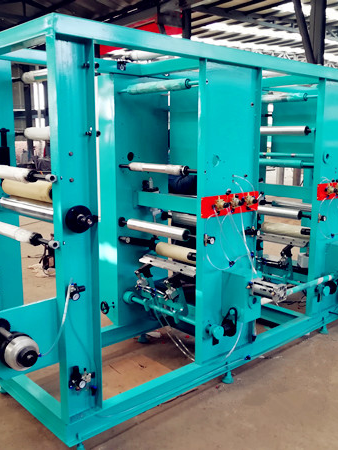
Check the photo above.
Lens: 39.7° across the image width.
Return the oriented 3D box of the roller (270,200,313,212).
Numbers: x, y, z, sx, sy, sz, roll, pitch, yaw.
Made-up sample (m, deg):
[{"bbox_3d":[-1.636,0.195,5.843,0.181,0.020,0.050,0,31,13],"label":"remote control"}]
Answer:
[{"bbox_3d":[1.231,-0.164,4.404,0.065,0.065,0.620,-10,14,-42],"label":"roller"}]

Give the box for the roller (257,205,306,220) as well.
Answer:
[{"bbox_3d":[0.889,-0.124,4.096,0.082,0.082,0.651,-10,14,-42],"label":"roller"}]

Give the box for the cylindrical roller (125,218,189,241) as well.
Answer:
[{"bbox_3d":[-0.086,0.031,3.122,0.063,0.063,0.630,-9,14,-41],"label":"cylindrical roller"}]

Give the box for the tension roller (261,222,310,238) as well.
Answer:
[{"bbox_3d":[1.107,0.037,4.311,0.105,0.105,0.620,-10,14,-42],"label":"tension roller"}]

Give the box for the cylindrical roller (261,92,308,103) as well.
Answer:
[{"bbox_3d":[0.882,-1.057,3.932,0.071,0.071,0.620,-10,14,-42],"label":"cylindrical roller"}]

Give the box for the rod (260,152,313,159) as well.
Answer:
[{"bbox_3d":[0.947,-0.588,3.940,0.034,0.034,0.800,-9,14,-41],"label":"rod"}]

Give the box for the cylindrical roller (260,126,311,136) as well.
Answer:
[{"bbox_3d":[0.914,-0.797,3.976,0.082,0.082,0.693,-10,14,-42],"label":"cylindrical roller"}]

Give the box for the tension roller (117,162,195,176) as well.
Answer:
[{"bbox_3d":[-0.089,-0.367,3.051,0.058,0.058,0.780,-9,14,-41],"label":"tension roller"}]

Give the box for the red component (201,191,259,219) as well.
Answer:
[{"bbox_3d":[0.399,-0.123,2.838,0.530,0.122,0.080,-9,14,-41],"label":"red component"}]

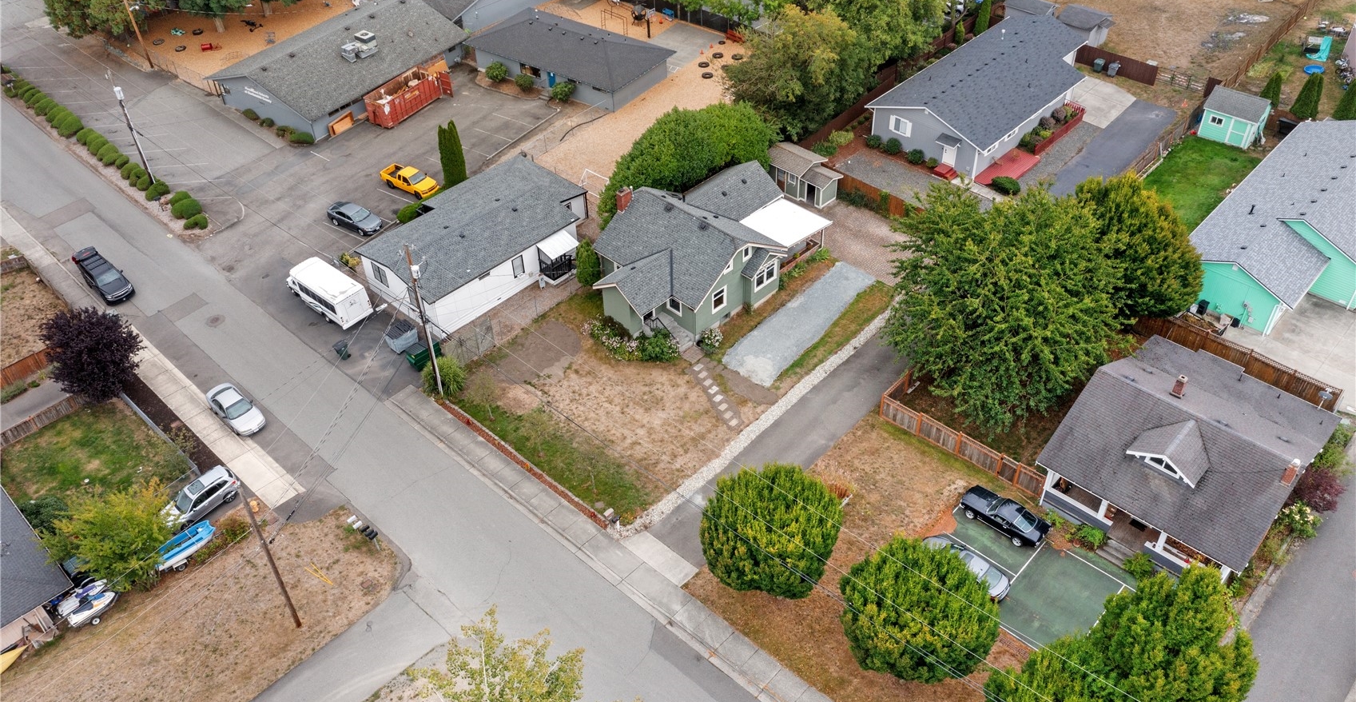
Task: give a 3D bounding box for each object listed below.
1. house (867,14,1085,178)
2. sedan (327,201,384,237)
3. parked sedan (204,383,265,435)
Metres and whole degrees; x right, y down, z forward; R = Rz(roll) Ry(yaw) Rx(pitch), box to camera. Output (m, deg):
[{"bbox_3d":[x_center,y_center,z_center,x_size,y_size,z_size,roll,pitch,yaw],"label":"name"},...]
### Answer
[{"bbox_3d":[27.246,-22.738,90.531,11.000,4.700,22.400,30,50,33],"label":"house"},{"bbox_3d":[-24.985,-10.367,81.430,4.750,1.470,1.840,23,46,26],"label":"sedan"},{"bbox_3d":[-26.759,3.431,63.734,4.500,1.400,1.740,31,50,34],"label":"parked sedan"}]

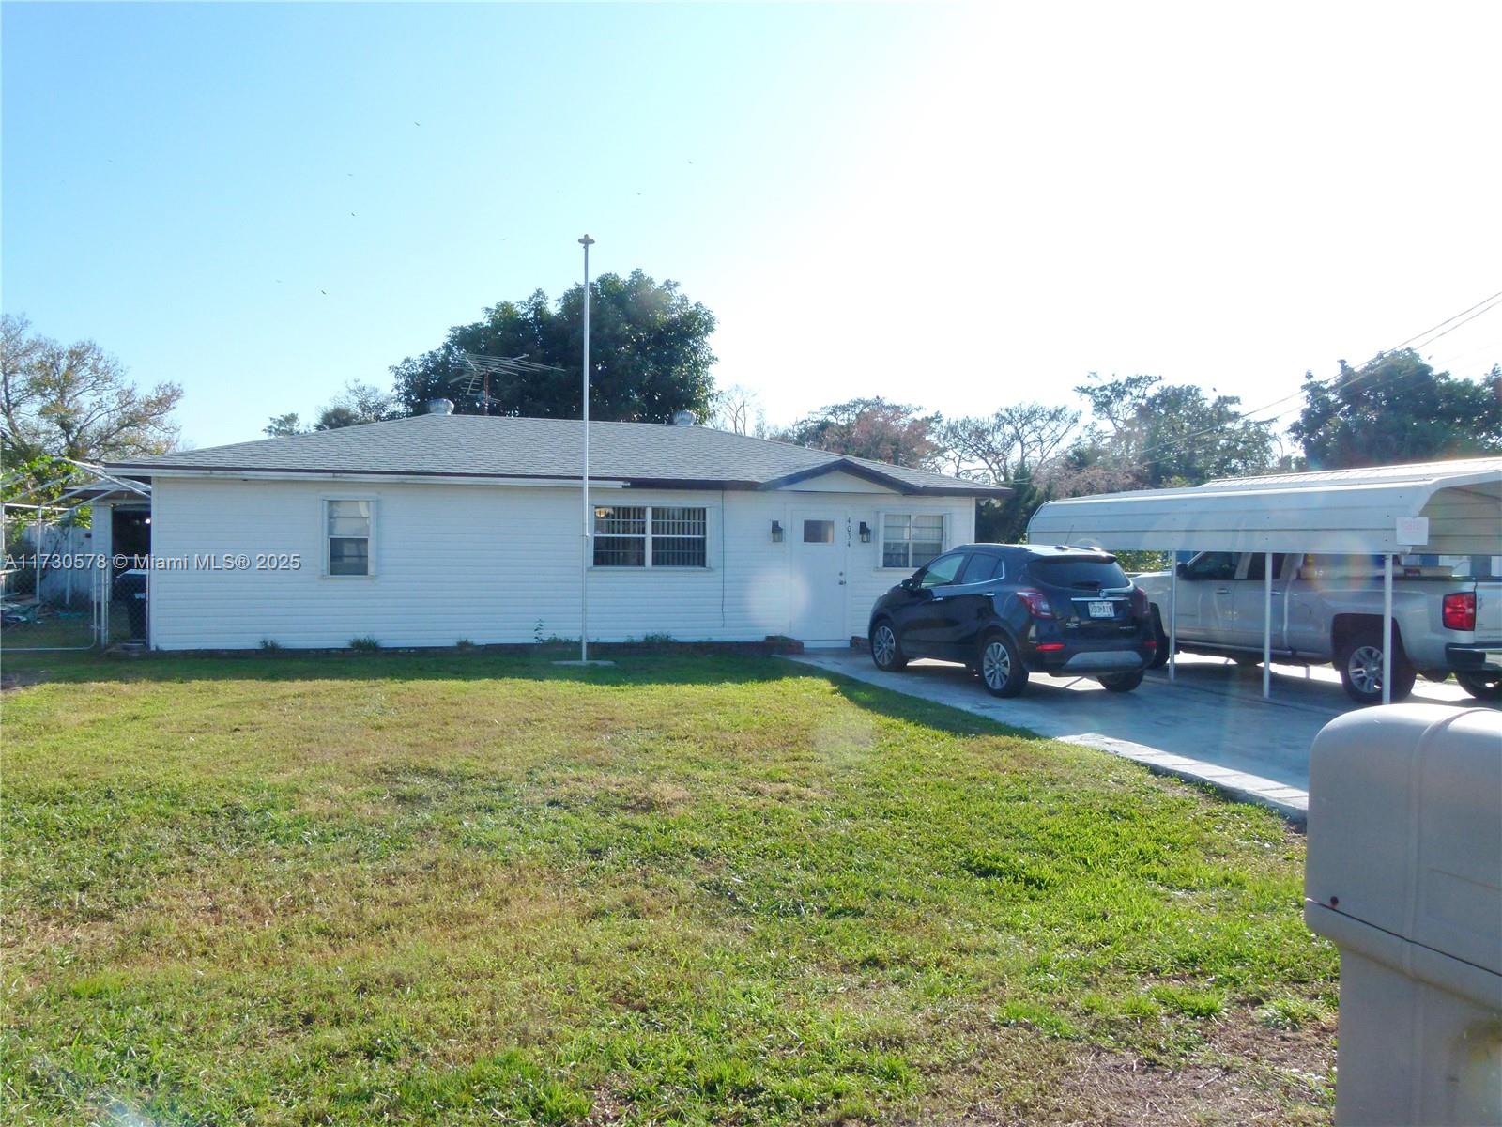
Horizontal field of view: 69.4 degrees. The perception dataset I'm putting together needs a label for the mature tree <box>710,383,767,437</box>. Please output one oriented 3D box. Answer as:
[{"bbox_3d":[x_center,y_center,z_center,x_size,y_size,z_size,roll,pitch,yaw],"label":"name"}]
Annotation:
[{"bbox_3d":[-0.599,-3.437,46.080,2.900,8.405,2.900,1,1,0],"label":"mature tree"}]

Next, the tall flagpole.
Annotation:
[{"bbox_3d":[-2.284,-1.592,15.000,0.230,5.909,0.230,0,1,-15],"label":"tall flagpole"}]

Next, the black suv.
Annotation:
[{"bbox_3d":[3.047,0.620,13.592,1.790,1.658,4.277,0,1,-20],"label":"black suv"}]

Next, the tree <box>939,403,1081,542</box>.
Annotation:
[{"bbox_3d":[10.212,-2.697,43.070,5.582,7.307,5.300,1,1,0],"label":"tree"}]

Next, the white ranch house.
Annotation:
[{"bbox_3d":[-3.162,-0.686,19.714,13.033,3.864,8.237,0,1,-15],"label":"white ranch house"}]

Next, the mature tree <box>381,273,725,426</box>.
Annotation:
[{"bbox_3d":[-5.875,-3.836,32.091,9.658,9.604,9.000,1,1,0],"label":"mature tree"}]

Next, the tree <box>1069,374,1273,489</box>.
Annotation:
[{"bbox_3d":[16.576,-3.263,43.082,8.373,8.595,7.500,1,1,0],"label":"tree"}]

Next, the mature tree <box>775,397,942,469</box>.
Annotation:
[{"bbox_3d":[4.504,-3.107,46.075,7.066,7.871,6.500,1,1,0],"label":"mature tree"}]

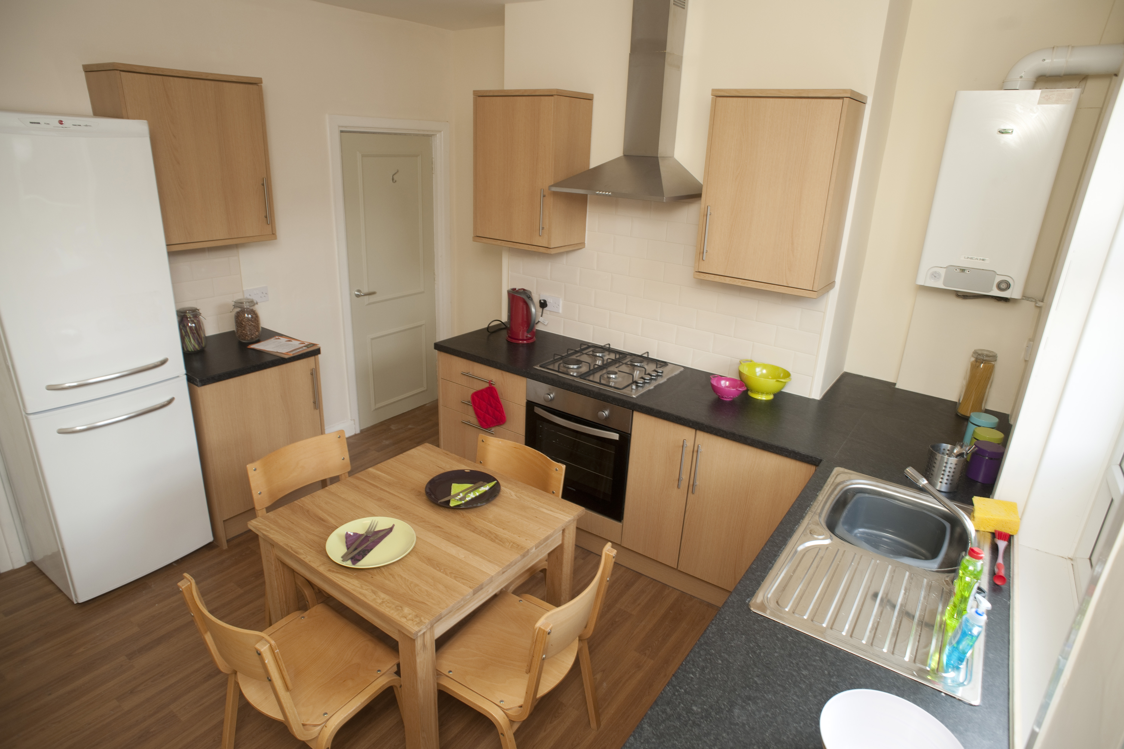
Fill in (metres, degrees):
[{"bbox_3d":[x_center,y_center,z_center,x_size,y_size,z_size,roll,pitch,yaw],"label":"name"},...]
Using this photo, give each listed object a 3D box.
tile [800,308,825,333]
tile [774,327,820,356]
[{"bbox_3d":[1.111,-0.240,2.777,0.086,0.099,0.009,16,25,32],"label":"tile"},{"bbox_3d":[1.080,-0.156,2.864,0.200,0.100,0.010,16,25,32],"label":"tile"}]

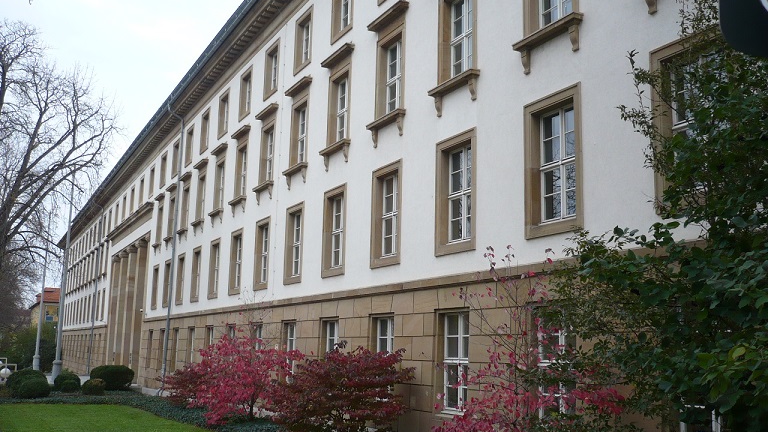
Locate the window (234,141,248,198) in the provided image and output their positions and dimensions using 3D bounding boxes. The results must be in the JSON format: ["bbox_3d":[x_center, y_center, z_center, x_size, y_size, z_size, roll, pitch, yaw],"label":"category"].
[{"bbox_3d":[-5.848,-1.847,32.674,0.300,2.412,1.637,6,-11,-27],"label":"window"}]

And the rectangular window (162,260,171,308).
[{"bbox_3d":[-12.756,4.051,46.091,0.278,2.800,1.739,6,-11,-27],"label":"rectangular window"}]

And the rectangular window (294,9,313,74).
[{"bbox_3d":[-2.772,-6.204,27.620,0.280,2.065,1.631,6,-11,-27],"label":"rectangular window"}]

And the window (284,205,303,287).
[{"bbox_3d":[-3.062,1.024,27.544,0.278,2.800,1.739,6,-11,-27],"label":"window"}]

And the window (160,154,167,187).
[{"bbox_3d":[-13.587,-2.822,48.291,0.280,2.065,1.631,6,-11,-27],"label":"window"}]

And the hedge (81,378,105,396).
[{"bbox_3d":[-15.152,8.945,40.500,1.304,0.887,1.300,5,-11,-20],"label":"hedge"}]

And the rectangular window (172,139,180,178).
[{"bbox_3d":[-12.042,-3.305,45.338,0.280,2.065,1.631,6,-11,-27],"label":"rectangular window"}]

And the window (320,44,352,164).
[{"bbox_3d":[-1.464,-3.598,25.116,0.509,3.283,2.045,6,-11,-27],"label":"window"}]

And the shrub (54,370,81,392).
[{"bbox_3d":[-15.333,8.017,37.500,1.350,1.150,1.400,6,-11,-27],"label":"shrub"}]

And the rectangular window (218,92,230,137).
[{"bbox_3d":[-7.732,-4.957,38.133,0.259,2.220,1.694,6,-11,-27],"label":"rectangular window"}]

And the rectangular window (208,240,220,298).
[{"bbox_3d":[-7.909,2.538,36.817,0.278,2.800,1.739,6,-11,-27],"label":"rectangular window"}]

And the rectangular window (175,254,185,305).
[{"bbox_3d":[-10.541,3.365,40.806,0.300,2.660,1.637,6,-11,-27],"label":"rectangular window"}]

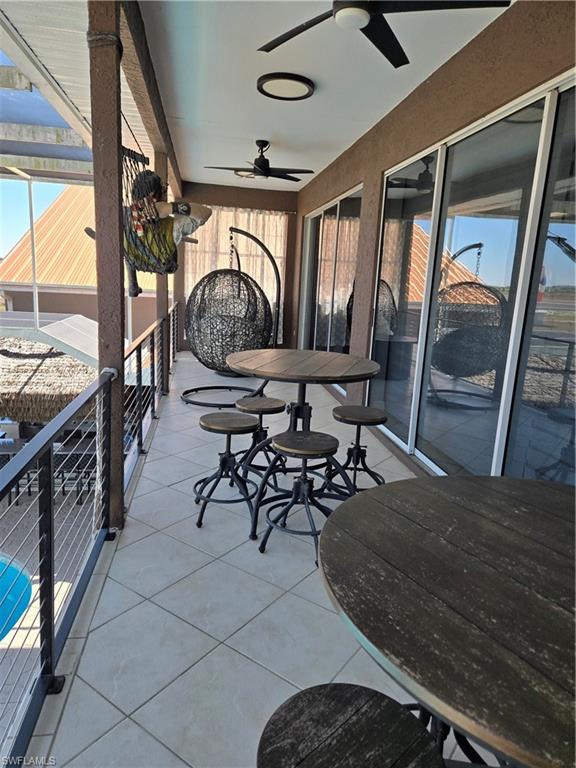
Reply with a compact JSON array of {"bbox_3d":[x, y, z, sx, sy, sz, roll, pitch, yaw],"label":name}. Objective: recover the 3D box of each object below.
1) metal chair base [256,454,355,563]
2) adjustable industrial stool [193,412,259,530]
[{"bbox_3d":[0.081,0.628,2.821,0.430,0.582,0.430,1,12,-10],"label":"metal chair base"},{"bbox_3d":[-0.370,0.520,3.151,0.430,0.610,0.430,1,12,-10],"label":"adjustable industrial stool"}]

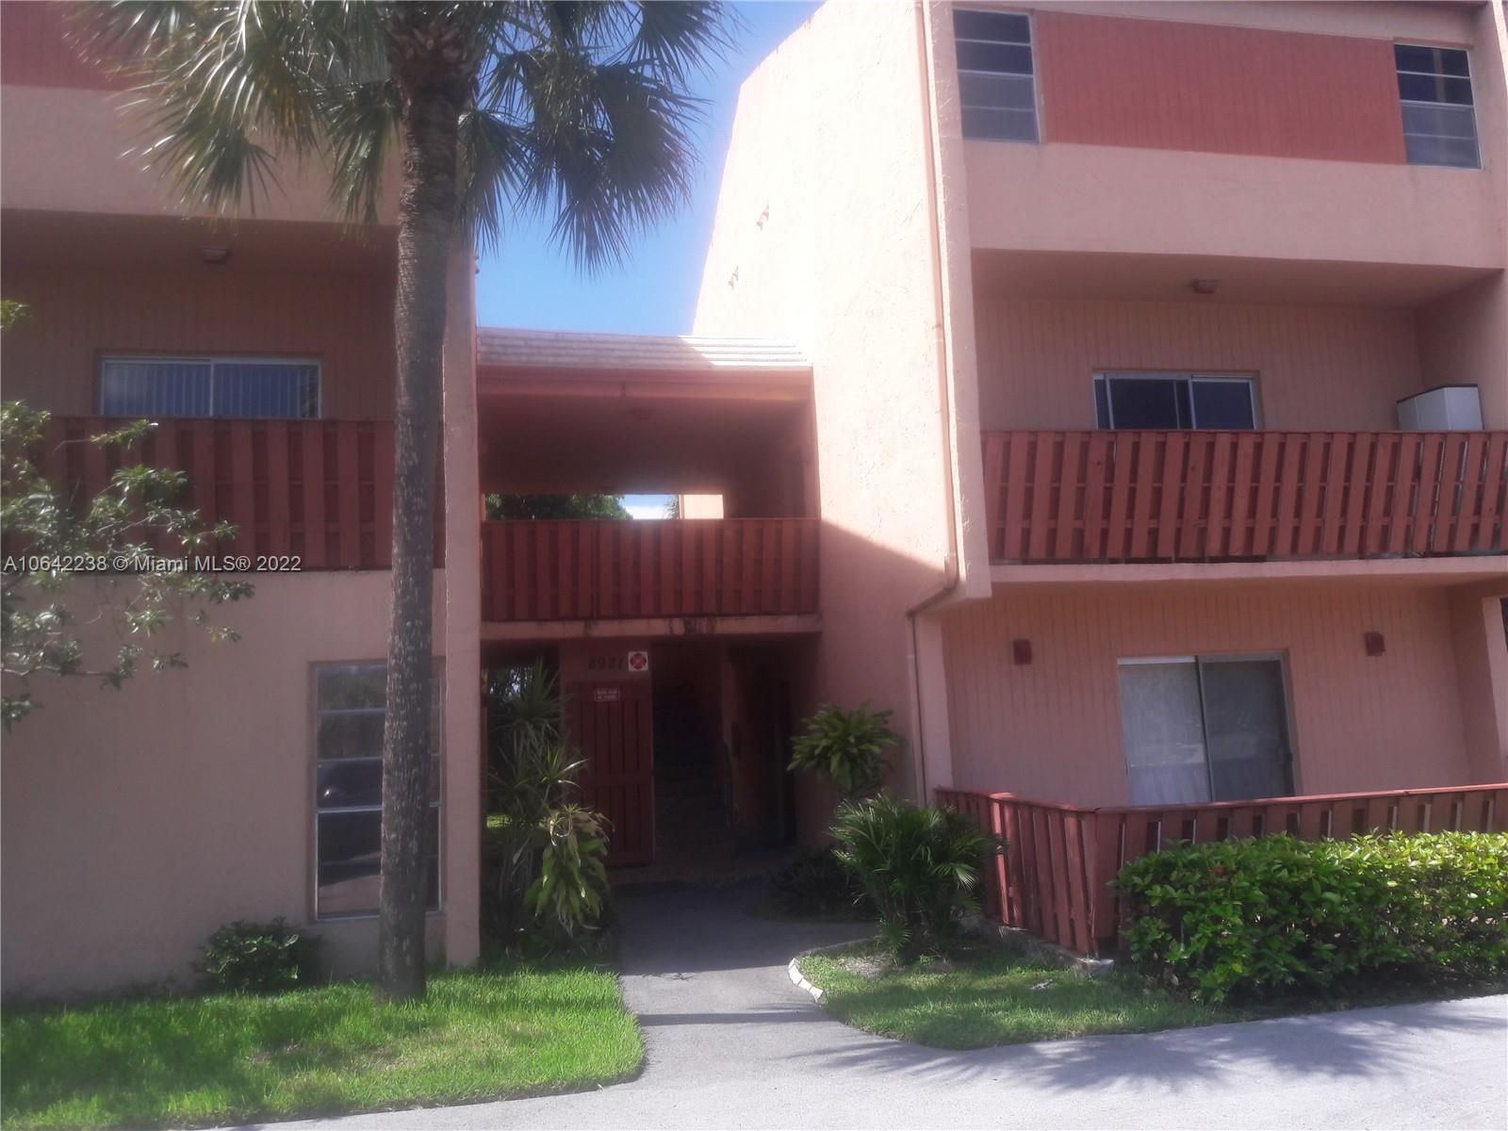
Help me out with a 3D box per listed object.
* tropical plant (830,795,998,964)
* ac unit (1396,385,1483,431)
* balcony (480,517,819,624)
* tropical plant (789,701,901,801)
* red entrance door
[{"bbox_3d":[1.099,2.139,8.489,1.151,1.091,1.010,-1,-8,-12],"label":"tropical plant"},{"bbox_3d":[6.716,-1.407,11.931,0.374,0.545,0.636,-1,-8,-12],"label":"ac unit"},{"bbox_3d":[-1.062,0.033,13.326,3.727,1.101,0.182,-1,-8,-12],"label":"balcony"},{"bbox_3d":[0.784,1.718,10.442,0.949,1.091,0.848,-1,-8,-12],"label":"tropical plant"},{"bbox_3d":[-1.555,2.245,13.196,0.929,2.000,0.071,-1,-8,-12],"label":"red entrance door"}]

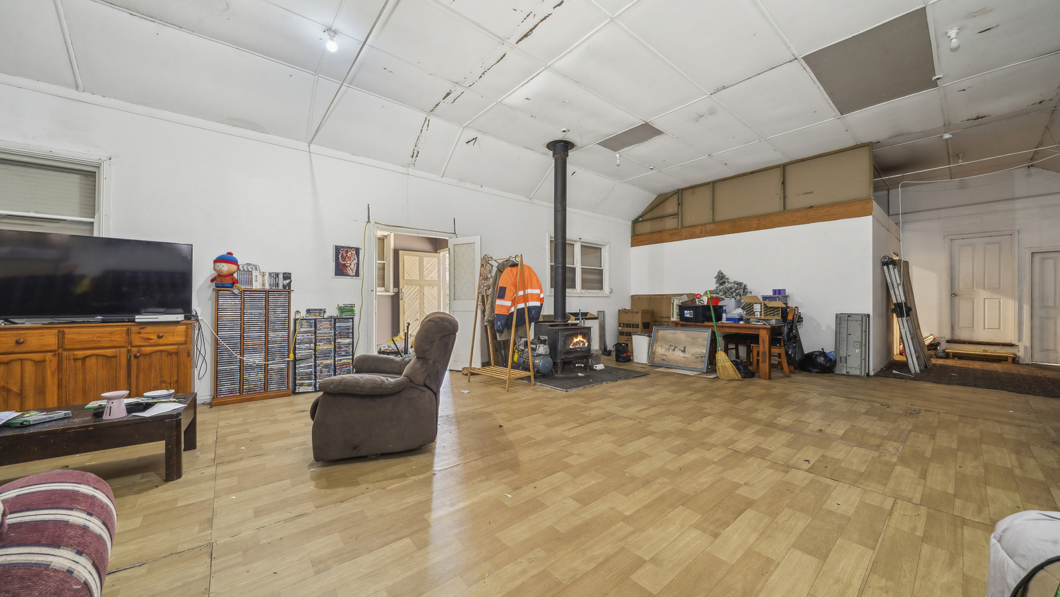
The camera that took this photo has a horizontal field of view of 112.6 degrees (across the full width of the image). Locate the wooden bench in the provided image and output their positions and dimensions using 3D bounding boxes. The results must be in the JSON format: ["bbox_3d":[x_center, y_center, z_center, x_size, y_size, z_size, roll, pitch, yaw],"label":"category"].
[{"bbox_3d":[8.555,1.098,6.730,0.250,0.160,0.830,0,0,-40],"label":"wooden bench"}]

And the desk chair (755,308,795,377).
[{"bbox_3d":[3.954,0.676,5.676,0.450,1.050,0.500,0,0,-39],"label":"desk chair"}]

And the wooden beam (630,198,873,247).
[{"bbox_3d":[3.893,-1.398,7.072,0.070,0.255,4.280,0,0,-40],"label":"wooden beam"}]

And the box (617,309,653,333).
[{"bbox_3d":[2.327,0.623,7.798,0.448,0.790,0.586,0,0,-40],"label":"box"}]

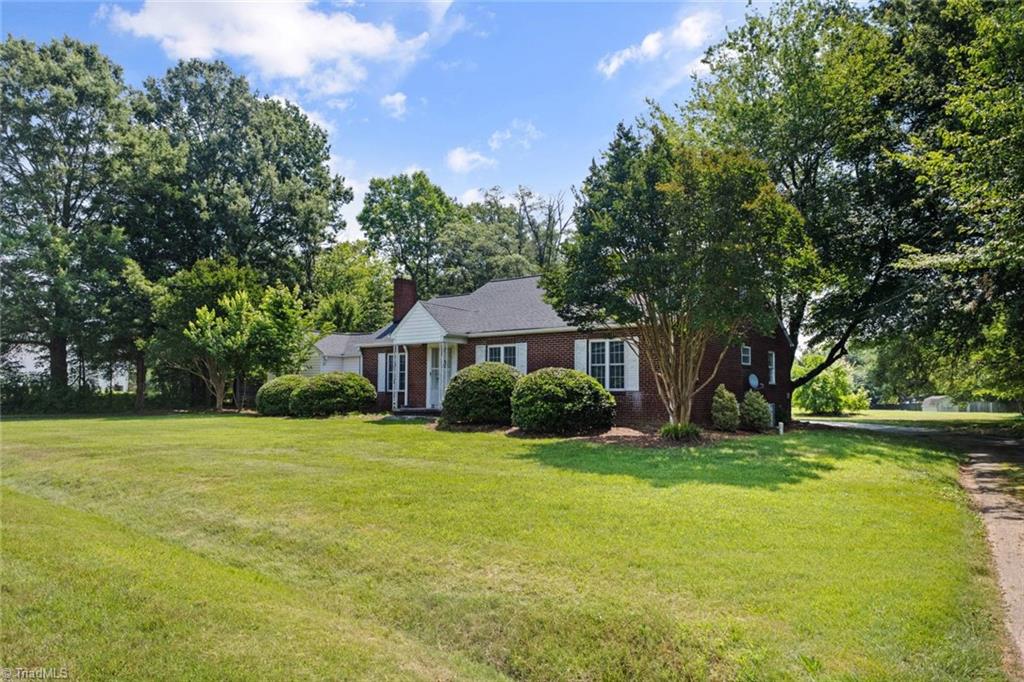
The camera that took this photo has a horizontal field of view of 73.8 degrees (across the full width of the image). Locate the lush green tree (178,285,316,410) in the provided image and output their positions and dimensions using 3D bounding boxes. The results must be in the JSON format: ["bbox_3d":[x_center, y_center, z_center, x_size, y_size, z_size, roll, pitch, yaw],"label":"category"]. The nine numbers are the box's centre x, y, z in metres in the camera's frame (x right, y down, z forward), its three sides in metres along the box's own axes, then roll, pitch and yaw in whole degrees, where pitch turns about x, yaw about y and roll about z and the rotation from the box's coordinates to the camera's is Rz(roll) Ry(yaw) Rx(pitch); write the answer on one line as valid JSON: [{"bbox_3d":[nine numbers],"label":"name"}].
[{"bbox_3d":[-11.659,0.265,30.081,5.720,5.570,5.720,0,-5,0],"label":"lush green tree"}]

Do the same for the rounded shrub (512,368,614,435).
[{"bbox_3d":[1.364,1.567,18.434,2.810,1.760,2.810,0,-5,0],"label":"rounded shrub"}]

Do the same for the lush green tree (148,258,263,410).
[{"bbox_3d":[-15.739,-0.472,35.159,5.310,7.660,5.310,0,-5,0],"label":"lush green tree"}]

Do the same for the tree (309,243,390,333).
[{"bbox_3d":[-10.207,-1.020,42.187,5.800,10.401,5.600,1,-4,-14],"label":"tree"}]

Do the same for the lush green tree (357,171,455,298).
[{"bbox_3d":[-7.835,-3.966,50.425,7.400,17.481,7.200,1,-4,-9],"label":"lush green tree"}]

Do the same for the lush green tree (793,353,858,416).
[{"bbox_3d":[15.628,2.086,34.239,3.600,3.123,3.500,-2,-5,24],"label":"lush green tree"}]

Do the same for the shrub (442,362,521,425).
[{"bbox_3d":[-0.894,1.572,20.340,2.350,1.860,2.350,0,-5,0],"label":"shrub"}]

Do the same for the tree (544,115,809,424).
[{"bbox_3d":[4.195,-1.785,17.407,6.460,8.130,6.460,0,-5,0],"label":"tree"}]

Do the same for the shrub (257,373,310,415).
[{"bbox_3d":[-8.278,2.047,25.619,2.800,1.502,2.700,-3,-5,38],"label":"shrub"}]

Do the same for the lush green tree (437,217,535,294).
[{"bbox_3d":[-2.239,-2.468,53.323,8.000,14.917,7.600,0,-4,-2],"label":"lush green tree"}]

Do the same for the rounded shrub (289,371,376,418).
[{"bbox_3d":[-6.346,1.892,24.126,3.100,1.592,2.700,-3,-5,38],"label":"rounded shrub"}]

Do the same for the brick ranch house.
[{"bbox_3d":[0.428,0.096,28.427,18.700,6.100,12.200,-3,-6,36],"label":"brick ranch house"}]

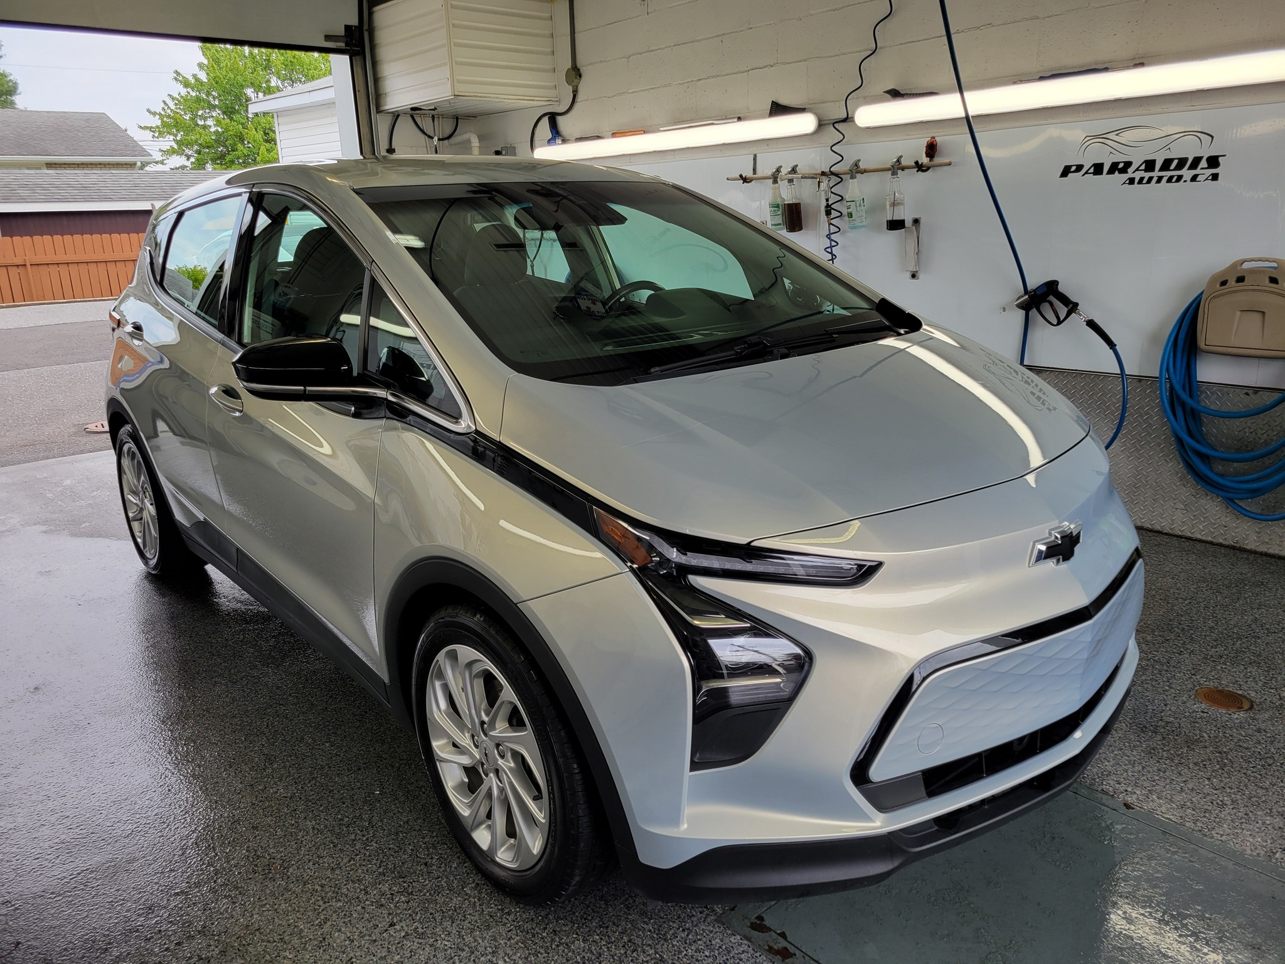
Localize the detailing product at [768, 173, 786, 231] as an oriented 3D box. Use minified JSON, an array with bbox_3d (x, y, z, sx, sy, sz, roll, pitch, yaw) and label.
[{"bbox_3d":[0.712,-1.501,5.117,0.100,0.310,0.095,-26,27,-34],"label":"detailing product"}]

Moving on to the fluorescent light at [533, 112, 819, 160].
[{"bbox_3d":[0.061,-2.013,5.675,0.095,0.095,2.534,-13,19,-37],"label":"fluorescent light"}]

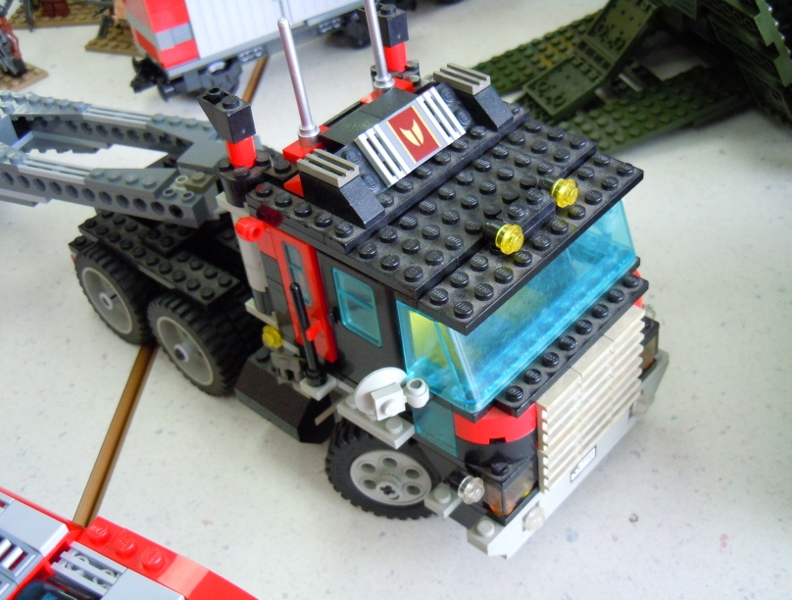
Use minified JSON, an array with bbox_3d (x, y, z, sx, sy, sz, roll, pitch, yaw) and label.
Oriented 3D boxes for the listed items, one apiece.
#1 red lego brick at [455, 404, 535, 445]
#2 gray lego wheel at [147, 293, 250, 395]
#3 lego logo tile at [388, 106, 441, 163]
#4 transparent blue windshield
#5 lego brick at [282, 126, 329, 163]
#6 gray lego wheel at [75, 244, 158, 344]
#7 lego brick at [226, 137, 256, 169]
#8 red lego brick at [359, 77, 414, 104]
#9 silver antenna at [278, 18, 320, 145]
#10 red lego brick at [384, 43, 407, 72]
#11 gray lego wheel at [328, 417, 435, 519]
[{"bbox_3d":[0.027,0.032,0.282,0.016,0.010,0.016,27,52,34],"label":"red lego brick"},{"bbox_3d":[-0.071,0.015,0.378,0.042,0.042,0.015,27,52,34],"label":"gray lego wheel"},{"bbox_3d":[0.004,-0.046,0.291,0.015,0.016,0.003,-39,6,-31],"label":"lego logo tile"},{"bbox_3d":[0.037,-0.006,0.291,0.024,0.029,0.080,27,52,34],"label":"transparent blue windshield"},{"bbox_3d":[-0.024,-0.044,0.299,0.008,0.004,0.016,27,52,34],"label":"lego brick"},{"bbox_3d":[-0.106,-0.003,0.405,0.042,0.042,0.015,27,52,34],"label":"gray lego wheel"},{"bbox_3d":[-0.044,-0.043,0.295,0.008,0.010,0.008,27,52,34],"label":"lego brick"},{"bbox_3d":[-0.003,-0.061,0.315,0.008,0.004,0.016,27,52,34],"label":"red lego brick"},{"bbox_3d":[-0.027,-0.059,0.286,0.006,0.038,0.006,-6,40,5],"label":"silver antenna"},{"bbox_3d":[-0.001,-0.077,0.328,0.008,0.010,0.008,27,52,34],"label":"red lego brick"},{"bbox_3d":[0.000,0.052,0.325,0.042,0.042,0.016,3,42,13],"label":"gray lego wheel"}]

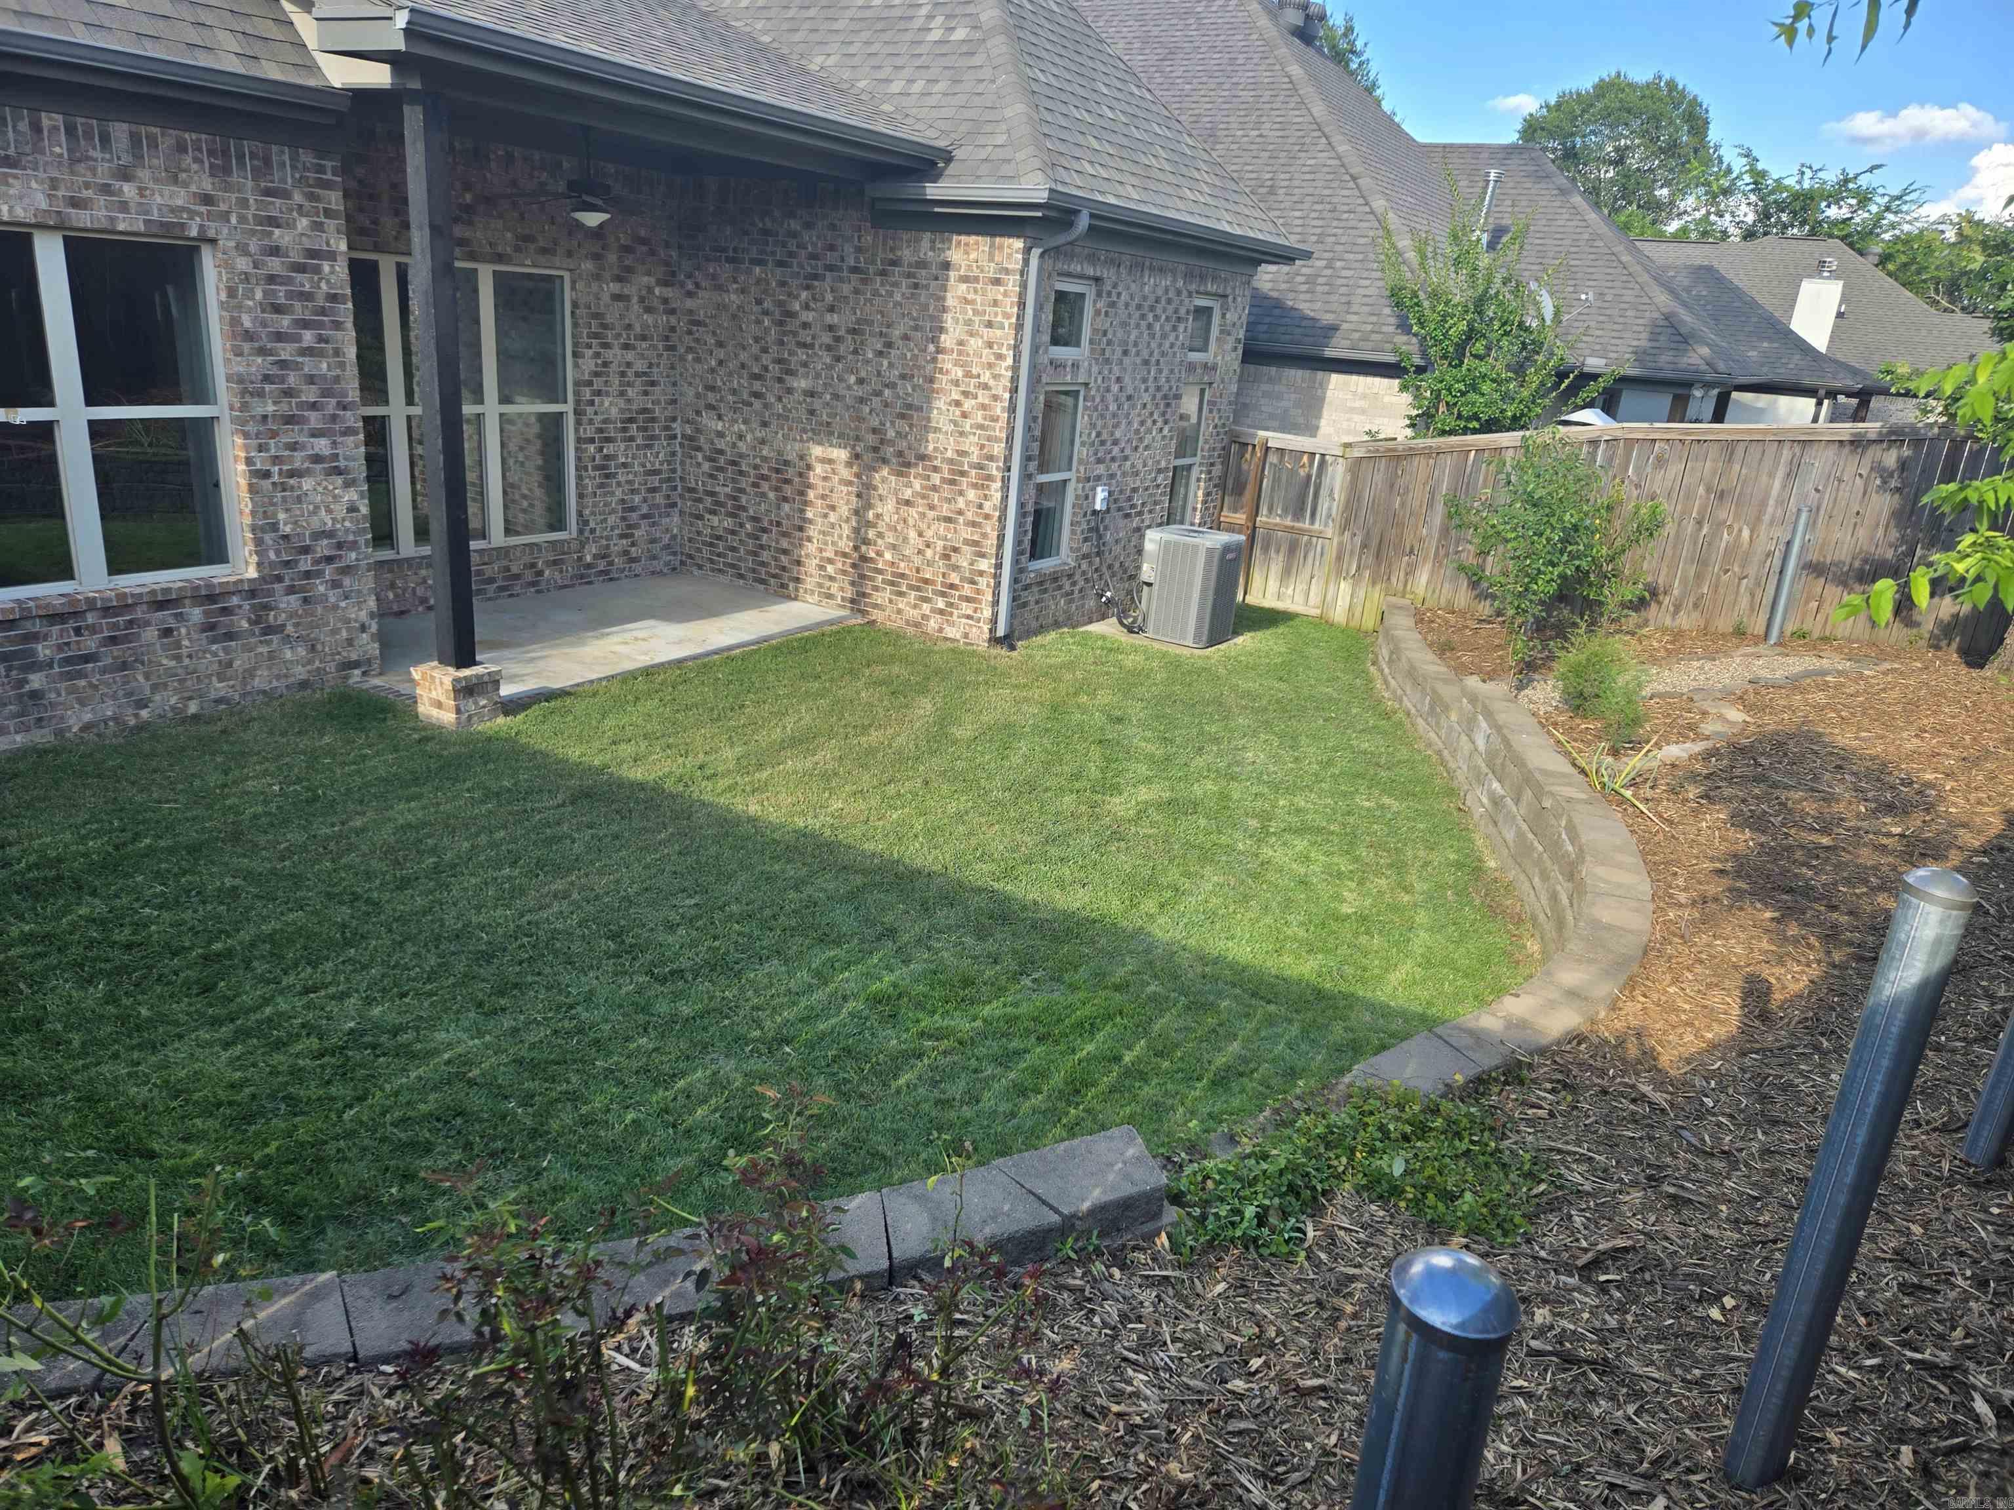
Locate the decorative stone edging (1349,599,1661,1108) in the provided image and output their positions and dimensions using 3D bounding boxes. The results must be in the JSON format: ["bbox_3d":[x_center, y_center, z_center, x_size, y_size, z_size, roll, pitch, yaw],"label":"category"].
[{"bbox_3d":[2.895,0.020,8.518,1.242,0.660,9.696,10,19,13],"label":"decorative stone edging"}]

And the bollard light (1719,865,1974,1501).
[{"bbox_3d":[1.560,0.835,2.497,0.106,1.310,0.106,14,22,28],"label":"bollard light"}]

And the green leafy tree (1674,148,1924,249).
[{"bbox_3d":[22.958,-13.466,39.992,6.200,8.500,6.200,14,21,25],"label":"green leafy tree"}]

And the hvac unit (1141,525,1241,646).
[{"bbox_3d":[1.683,-1.527,12.122,0.680,0.930,0.690,16,21,28],"label":"hvac unit"}]

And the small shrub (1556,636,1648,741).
[{"bbox_3d":[3.747,-0.424,8.413,0.600,0.600,0.620,13,20,23],"label":"small shrub"}]

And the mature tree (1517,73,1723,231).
[{"bbox_3d":[23.754,-20.303,53.705,8.200,12.800,8.200,12,20,19],"label":"mature tree"}]

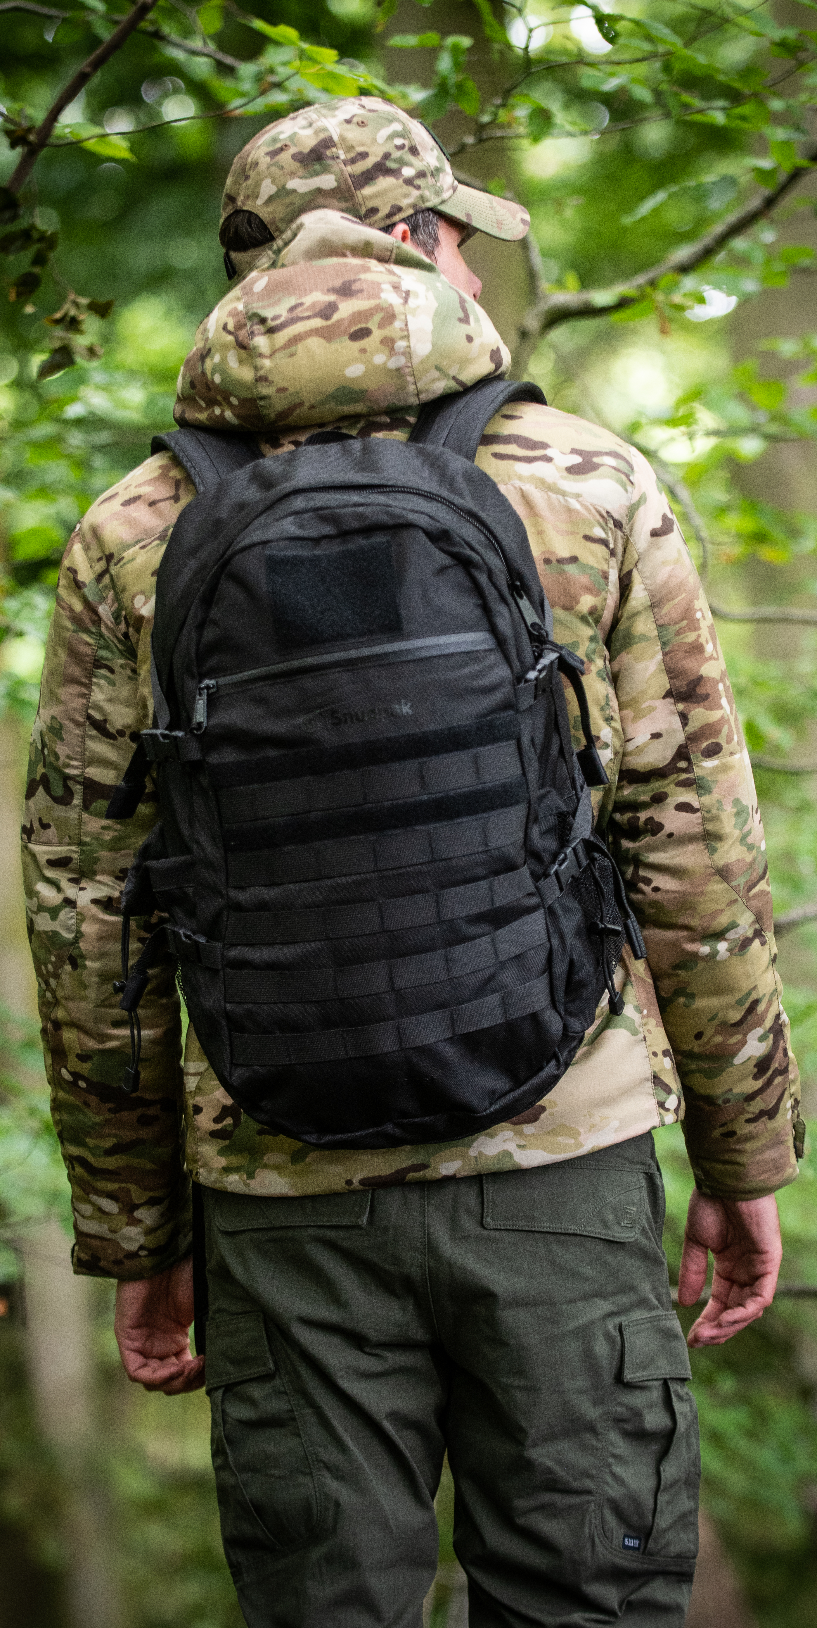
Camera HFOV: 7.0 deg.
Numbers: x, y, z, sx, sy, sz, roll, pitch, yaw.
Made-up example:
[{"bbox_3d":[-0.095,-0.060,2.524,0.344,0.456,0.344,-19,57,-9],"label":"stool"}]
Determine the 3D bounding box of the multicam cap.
[{"bbox_3d":[-0.027,-0.507,5.280,0.275,0.135,0.175,-8,4,-35],"label":"multicam cap"}]

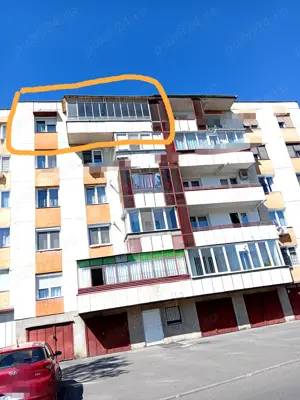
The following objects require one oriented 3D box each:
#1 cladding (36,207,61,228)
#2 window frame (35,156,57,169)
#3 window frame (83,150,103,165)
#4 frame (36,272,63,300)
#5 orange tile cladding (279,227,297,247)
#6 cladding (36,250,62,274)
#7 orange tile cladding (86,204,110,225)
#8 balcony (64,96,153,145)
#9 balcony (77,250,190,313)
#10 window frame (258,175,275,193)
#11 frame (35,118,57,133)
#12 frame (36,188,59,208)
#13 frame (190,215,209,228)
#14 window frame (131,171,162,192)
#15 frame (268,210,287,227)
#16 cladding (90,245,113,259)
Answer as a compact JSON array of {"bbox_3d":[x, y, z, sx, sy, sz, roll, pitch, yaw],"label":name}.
[{"bbox_3d":[-6.295,1.124,19.374,1.477,1.281,0.122,-4,-20,-12],"label":"cladding"},{"bbox_3d":[-6.805,-2.532,20.599,1.353,1.224,0.120,-4,-21,-12],"label":"window frame"},{"bbox_3d":[-3.970,-2.941,21.970,1.388,1.258,0.121,-4,-22,-12],"label":"window frame"},{"bbox_3d":[-5.845,5.062,18.240,1.459,1.408,0.121,-4,-22,-12],"label":"frame"},{"bbox_3d":[9.369,2.669,21.633,1.482,1.281,0.122,-4,-20,-12],"label":"orange tile cladding"},{"bbox_3d":[-5.851,3.619,18.172,1.472,1.313,0.120,-4,-21,-12],"label":"cladding"},{"bbox_3d":[-3.285,0.893,19.752,1.482,1.283,0.120,-4,-21,-12],"label":"orange tile cladding"},{"bbox_3d":[-2.840,-5.516,21.737,5.633,2.862,1.512,-4,-20,-12],"label":"balcony"},{"bbox_3d":[-0.922,4.678,17.889,6.191,2.754,1.350,-4,-21,-12],"label":"balcony"},{"bbox_3d":[8.600,-1.066,22.800,1.393,1.373,0.120,-4,-21,-12],"label":"window frame"},{"bbox_3d":[-7.175,-5.143,21.598,1.383,1.273,0.120,-4,-21,-12],"label":"frame"},{"bbox_3d":[-6.611,-0.087,20.272,1.388,1.338,0.121,-4,-22,-12],"label":"frame"},{"bbox_3d":[3.389,1.779,21.345,1.429,1.358,0.121,-4,-22,-12],"label":"frame"},{"bbox_3d":[-0.210,-1.100,20.207,1.992,1.549,0.121,-4,-22,-12],"label":"window frame"},{"bbox_3d":[9.315,1.432,22.594,1.388,1.308,0.121,-4,-22,-12],"label":"frame"},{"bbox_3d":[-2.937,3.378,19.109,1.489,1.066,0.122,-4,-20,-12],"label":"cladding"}]

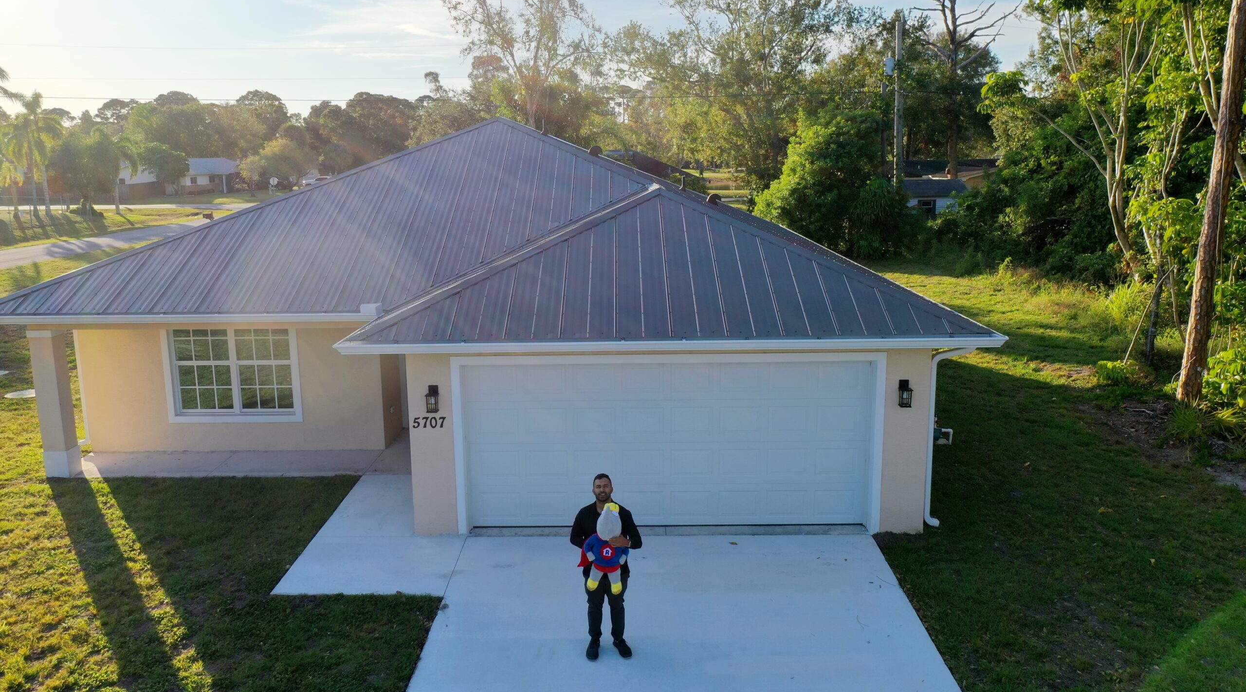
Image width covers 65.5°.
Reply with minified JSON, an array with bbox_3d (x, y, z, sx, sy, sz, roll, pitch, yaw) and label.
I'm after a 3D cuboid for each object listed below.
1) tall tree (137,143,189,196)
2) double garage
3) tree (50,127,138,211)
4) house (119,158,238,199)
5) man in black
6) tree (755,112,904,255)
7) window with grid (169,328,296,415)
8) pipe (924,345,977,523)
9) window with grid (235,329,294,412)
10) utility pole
[{"bbox_3d":[-61.678,-23.600,130.151,6.900,7.100,6.300,-1,11,1],"label":"tall tree"},{"bbox_3d":[0.534,1.182,11.538,5.080,2.205,0.200,-1,11,1],"label":"double garage"},{"bbox_3d":[-46.507,-15.536,86.006,7.486,7.671,7.092,-1,11,1],"label":"tree"},{"bbox_3d":[-55.750,-21.581,125.153,15.108,4.600,9.000,-1,11,1],"label":"house"},{"bbox_3d":[-0.158,2.009,8.754,0.650,1.750,0.450,-1,11,1],"label":"man in black"},{"bbox_3d":[9.565,-7.495,44.578,6.800,6.720,5.500,-1,11,1],"label":"tree"},{"bbox_3d":[-6.053,0.286,15.091,1.920,1.580,0.110,-1,11,1],"label":"window with grid"},{"bbox_3d":[3.895,1.100,11.591,0.530,2.220,0.110,-1,11,1],"label":"pipe"},{"bbox_3d":[-5.442,0.301,14.548,0.950,1.530,0.120,-1,11,1],"label":"window with grid"},{"bbox_3d":[13.272,-10.197,46.753,0.420,11.100,0.420,-1,11,1],"label":"utility pole"}]

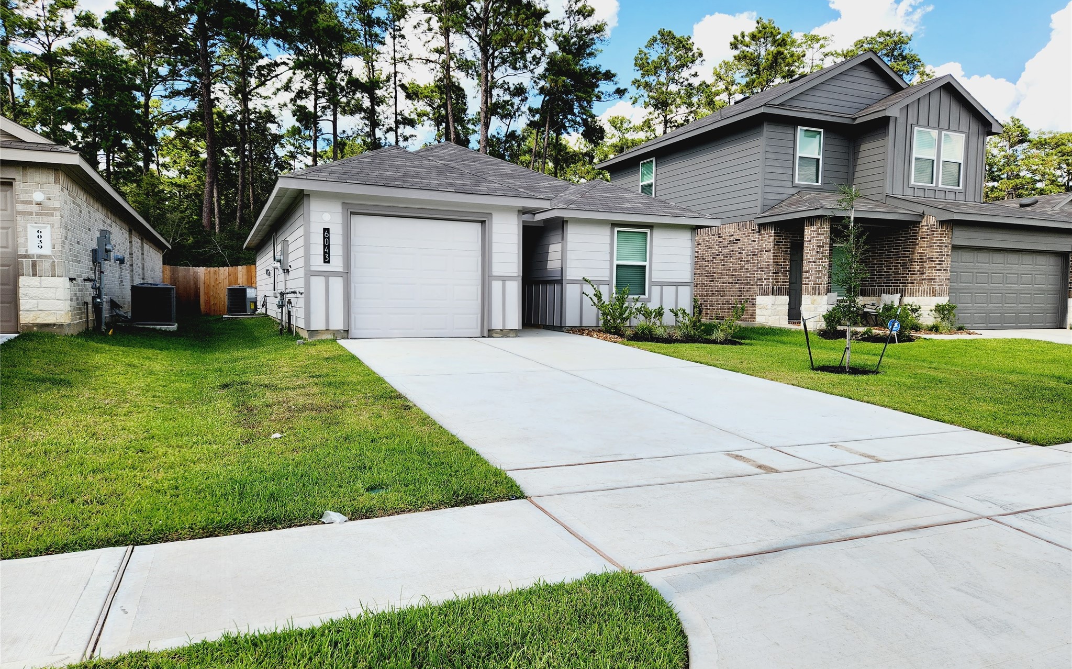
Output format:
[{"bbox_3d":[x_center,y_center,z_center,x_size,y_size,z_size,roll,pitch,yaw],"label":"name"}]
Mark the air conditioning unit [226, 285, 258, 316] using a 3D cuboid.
[{"bbox_3d":[-8.542,-0.969,20.695,0.770,0.800,0.770,0,3,-24],"label":"air conditioning unit"}]

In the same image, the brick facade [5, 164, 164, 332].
[{"bbox_3d":[-11.355,-1.741,19.726,0.650,2.400,20.600,0,3,-24],"label":"brick facade"}]

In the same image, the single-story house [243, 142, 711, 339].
[{"bbox_3d":[-3.188,-2.808,20.893,9.450,4.950,17.000,0,3,-24],"label":"single-story house"}]

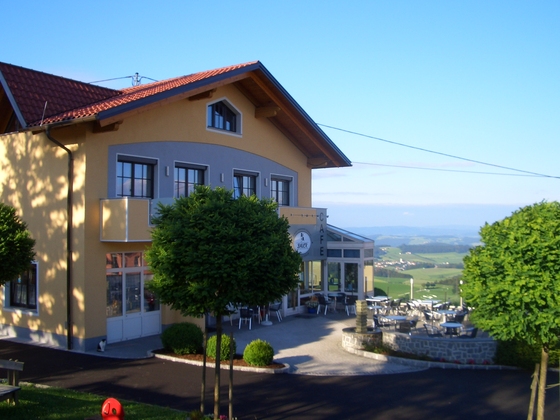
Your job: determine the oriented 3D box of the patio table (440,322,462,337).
[{"bbox_3d":[5.371,3.975,17.700,0.710,0.730,0.710,0,-2,0],"label":"patio table"}]

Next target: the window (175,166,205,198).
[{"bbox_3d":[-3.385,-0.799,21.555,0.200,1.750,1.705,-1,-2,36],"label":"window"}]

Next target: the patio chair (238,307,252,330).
[{"bbox_3d":[-1.280,4.029,21.220,0.570,0.840,0.580,0,-2,7],"label":"patio chair"}]

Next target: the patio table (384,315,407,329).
[{"bbox_3d":[3.913,4.015,19.100,0.710,0.730,0.710,0,-2,0],"label":"patio table"}]

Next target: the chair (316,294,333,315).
[{"bbox_3d":[1.950,4.127,24.700,0.570,0.840,0.580,-1,-2,37],"label":"chair"}]

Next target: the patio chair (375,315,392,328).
[{"bbox_3d":[3.536,3.964,19.250,0.580,0.840,0.570,0,-2,12],"label":"patio chair"}]

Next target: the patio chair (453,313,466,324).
[{"bbox_3d":[6.122,3.925,19.203,0.560,0.840,0.580,2,-2,-43],"label":"patio chair"}]

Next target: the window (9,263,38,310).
[{"bbox_3d":[-8.960,2.700,19.765,1.895,1.525,0.200,-1,-2,36],"label":"window"}]

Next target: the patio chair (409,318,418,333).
[{"bbox_3d":[4.214,3.890,18.073,0.580,0.840,0.560,-1,-2,23],"label":"patio chair"}]

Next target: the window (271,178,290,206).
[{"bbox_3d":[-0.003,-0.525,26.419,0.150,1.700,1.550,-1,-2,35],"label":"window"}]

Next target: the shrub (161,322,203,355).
[{"bbox_3d":[-2.955,3.839,17.090,1.276,0.882,1.238,0,-2,0],"label":"shrub"}]

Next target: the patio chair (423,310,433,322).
[{"bbox_3d":[5.376,3.951,20.025,0.580,0.840,0.560,-1,-2,27],"label":"patio chair"}]

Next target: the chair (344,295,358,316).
[{"bbox_3d":[3.034,4.074,24.029,0.560,0.840,0.580,1,-2,-25],"label":"chair"}]

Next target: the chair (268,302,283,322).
[{"bbox_3d":[-0.180,4.068,22.800,0.580,0.840,0.570,0,-2,12],"label":"chair"}]

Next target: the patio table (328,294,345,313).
[{"bbox_3d":[2.512,4.204,25.400,0.700,0.730,0.700,0,-2,0],"label":"patio table"}]

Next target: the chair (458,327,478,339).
[{"bbox_3d":[5.622,3.852,16.841,0.580,0.840,0.560,0,-2,13],"label":"chair"}]

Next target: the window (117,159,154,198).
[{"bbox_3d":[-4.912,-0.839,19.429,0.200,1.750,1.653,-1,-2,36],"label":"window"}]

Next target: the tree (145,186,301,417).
[{"bbox_3d":[-1.092,1.793,10.750,2.980,4.400,2.980,0,-2,0],"label":"tree"}]

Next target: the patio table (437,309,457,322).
[{"bbox_3d":[5.953,4.012,20.234,0.700,0.740,0.700,0,-2,0],"label":"patio table"}]

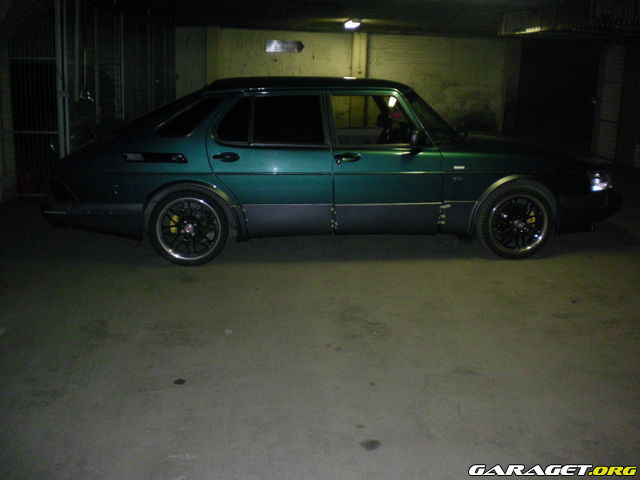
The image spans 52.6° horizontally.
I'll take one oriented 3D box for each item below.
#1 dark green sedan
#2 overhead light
[{"bbox_3d":[0.205,-0.638,5.555,4.680,1.400,1.700,-1,9,-9],"label":"dark green sedan"},{"bbox_3d":[0.447,-2.964,8.900,0.220,0.140,0.220,-1,9,-9],"label":"overhead light"}]

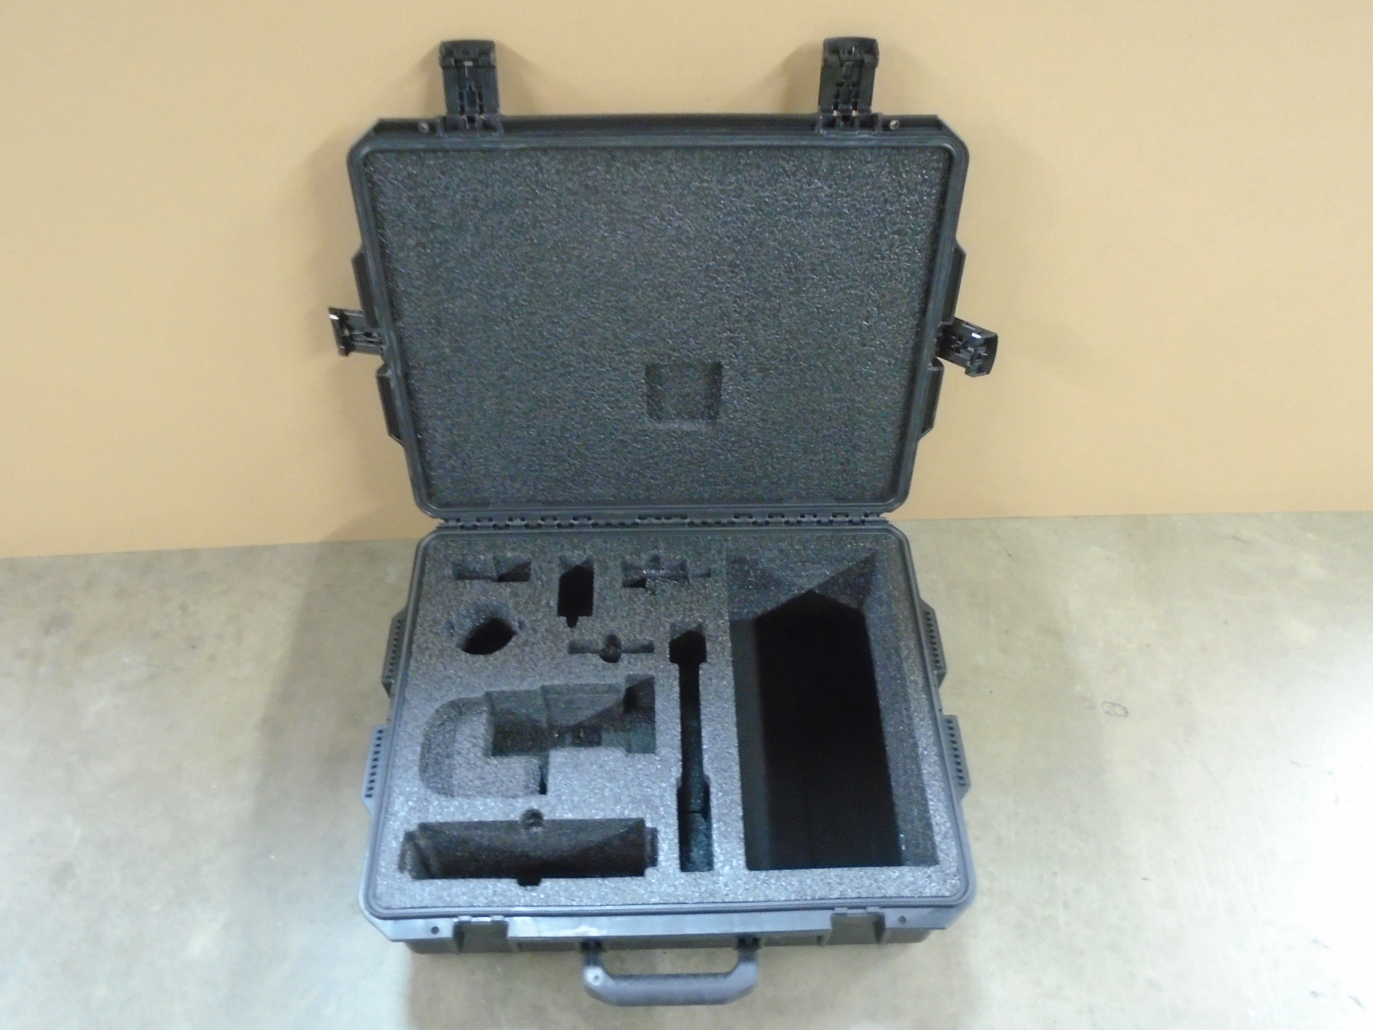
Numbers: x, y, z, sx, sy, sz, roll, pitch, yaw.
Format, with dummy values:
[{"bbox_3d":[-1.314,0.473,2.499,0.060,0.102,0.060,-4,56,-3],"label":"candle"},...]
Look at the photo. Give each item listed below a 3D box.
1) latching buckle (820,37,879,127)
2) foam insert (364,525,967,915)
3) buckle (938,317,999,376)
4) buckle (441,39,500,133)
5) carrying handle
[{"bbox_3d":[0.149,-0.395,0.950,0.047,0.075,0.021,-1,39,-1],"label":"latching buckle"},{"bbox_3d":[-0.022,0.241,1.165,0.560,0.150,0.429,-1,53,-1],"label":"foam insert"},{"bbox_3d":[0.298,-0.183,1.109,0.069,0.047,0.021,31,48,32],"label":"buckle"},{"bbox_3d":[-0.196,-0.391,0.942,0.047,0.075,0.021,-1,39,-1],"label":"buckle"},{"bbox_3d":[-0.015,0.437,1.000,0.168,0.028,0.066,-1,53,-1],"label":"carrying handle"}]

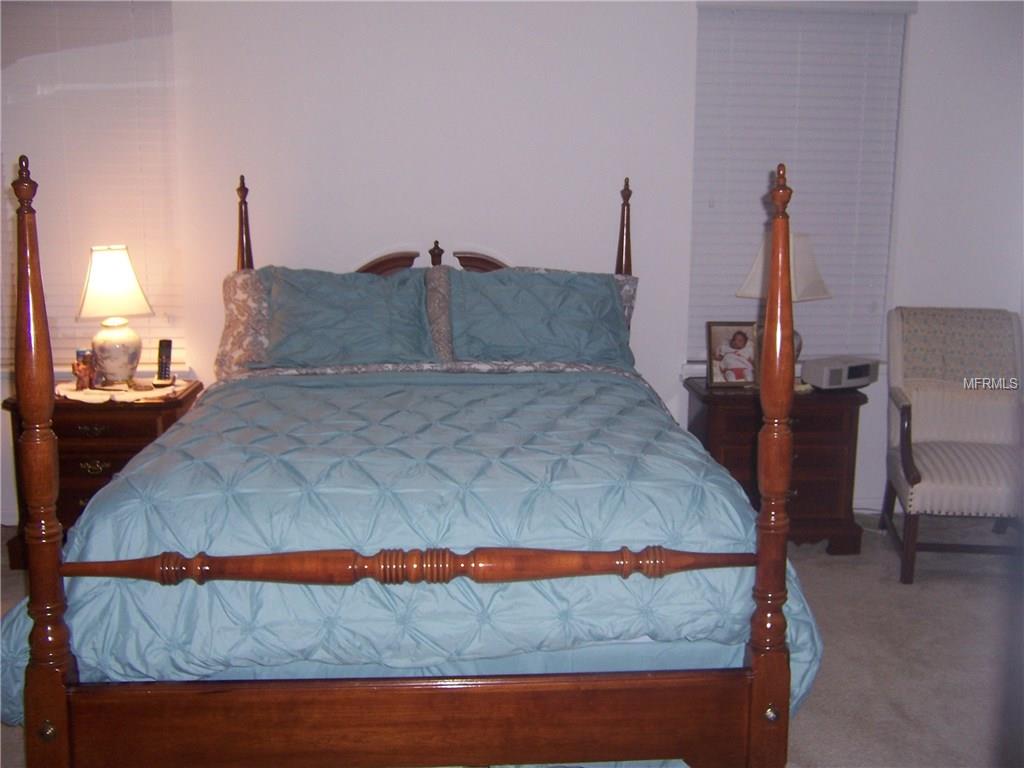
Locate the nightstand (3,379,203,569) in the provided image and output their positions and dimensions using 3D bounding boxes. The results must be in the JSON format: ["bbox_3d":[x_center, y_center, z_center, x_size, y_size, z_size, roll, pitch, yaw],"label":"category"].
[{"bbox_3d":[-1.648,0.358,4.003,0.655,0.655,0.430,0,9,-3],"label":"nightstand"}]

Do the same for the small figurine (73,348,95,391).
[{"bbox_3d":[-1.736,-0.059,3.960,0.085,0.165,0.070,-3,10,-18],"label":"small figurine"}]

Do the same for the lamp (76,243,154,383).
[{"bbox_3d":[-1.639,-0.281,4.030,0.280,0.575,0.280,-2,10,-11],"label":"lamp"}]

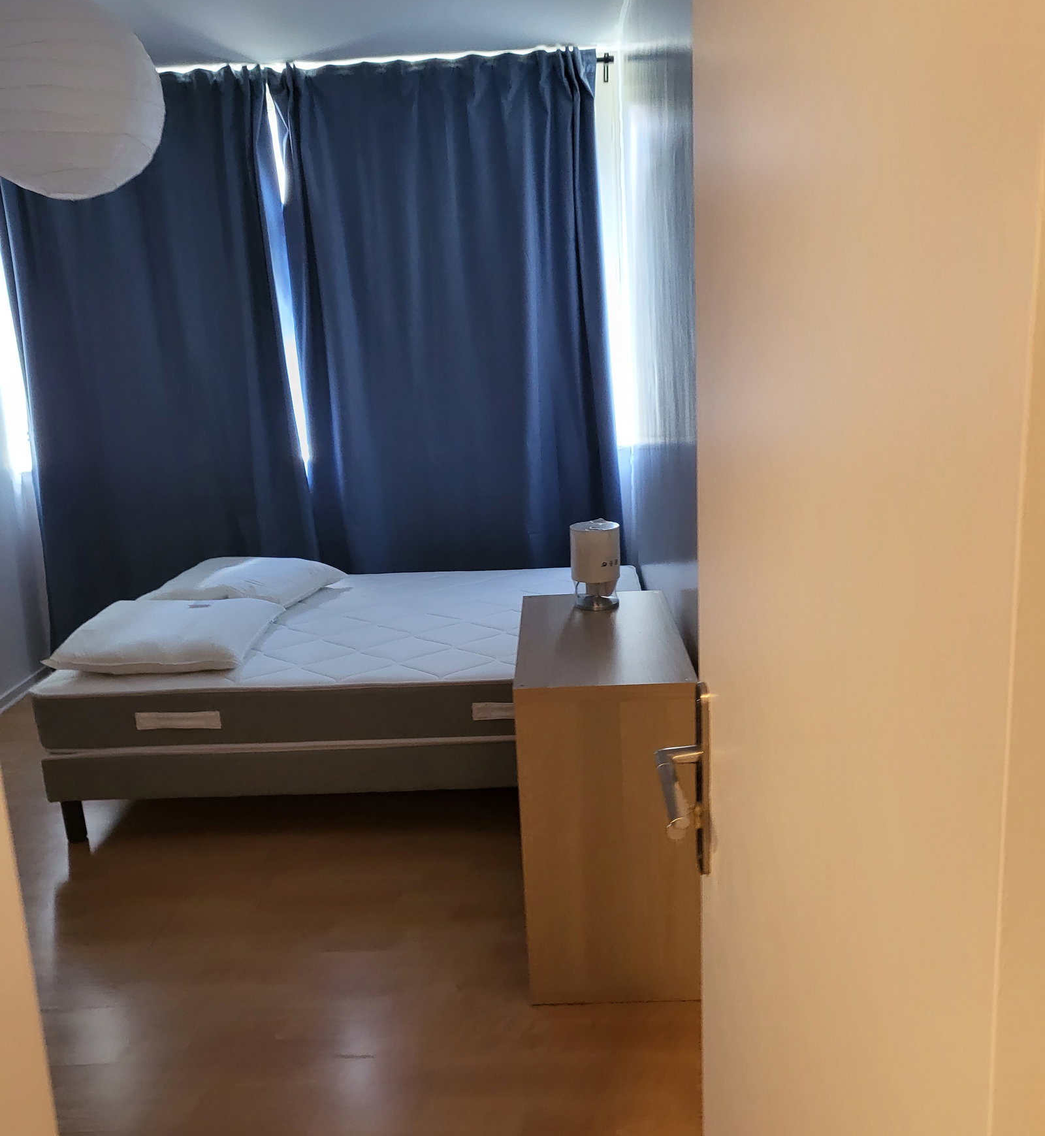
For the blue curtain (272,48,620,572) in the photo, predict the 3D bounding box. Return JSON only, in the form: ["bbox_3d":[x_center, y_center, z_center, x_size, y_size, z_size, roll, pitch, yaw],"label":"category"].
[{"bbox_3d":[-0.266,-0.776,4.368,1.320,2.470,0.130,-2,13,2],"label":"blue curtain"}]

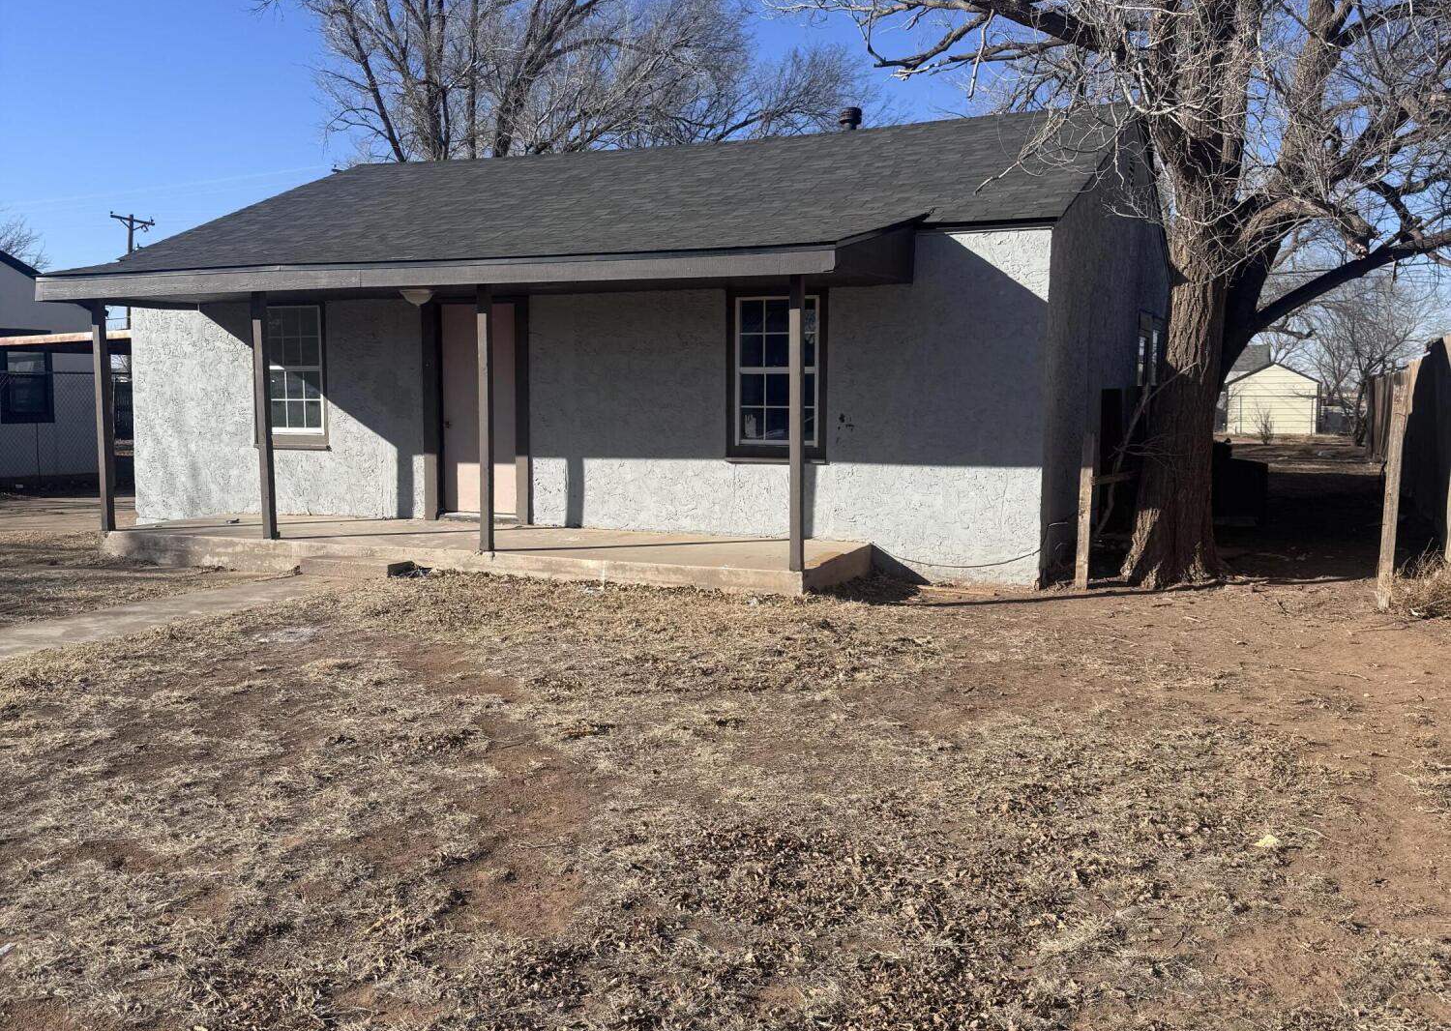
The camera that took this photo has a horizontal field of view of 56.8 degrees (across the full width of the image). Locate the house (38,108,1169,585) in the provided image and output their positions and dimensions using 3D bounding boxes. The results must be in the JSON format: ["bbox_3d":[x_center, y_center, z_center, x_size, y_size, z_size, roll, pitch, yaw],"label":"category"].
[{"bbox_3d":[-0.657,-2.145,15.109,9.860,4.302,10.150,3,7,24],"label":"house"}]

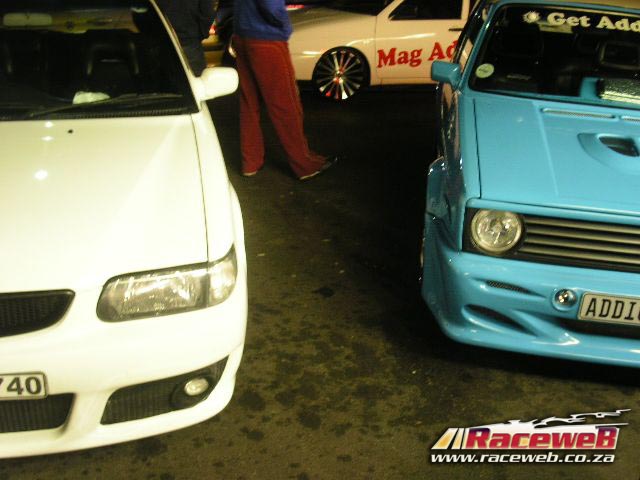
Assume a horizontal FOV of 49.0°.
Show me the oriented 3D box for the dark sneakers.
[{"bbox_3d":[-0.004,-0.506,4.859,0.300,0.115,0.115,-16,31,-31],"label":"dark sneakers"}]

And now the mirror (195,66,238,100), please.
[{"bbox_3d":[-0.474,-0.728,3.237,0.200,0.140,0.110,-3,26,-7],"label":"mirror"}]

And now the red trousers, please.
[{"bbox_3d":[-0.261,-0.910,4.685,0.500,0.980,0.400,10,28,18],"label":"red trousers"}]

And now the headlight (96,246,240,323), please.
[{"bbox_3d":[-0.492,0.127,2.270,0.440,0.160,0.220,-6,27,-13],"label":"headlight"}]

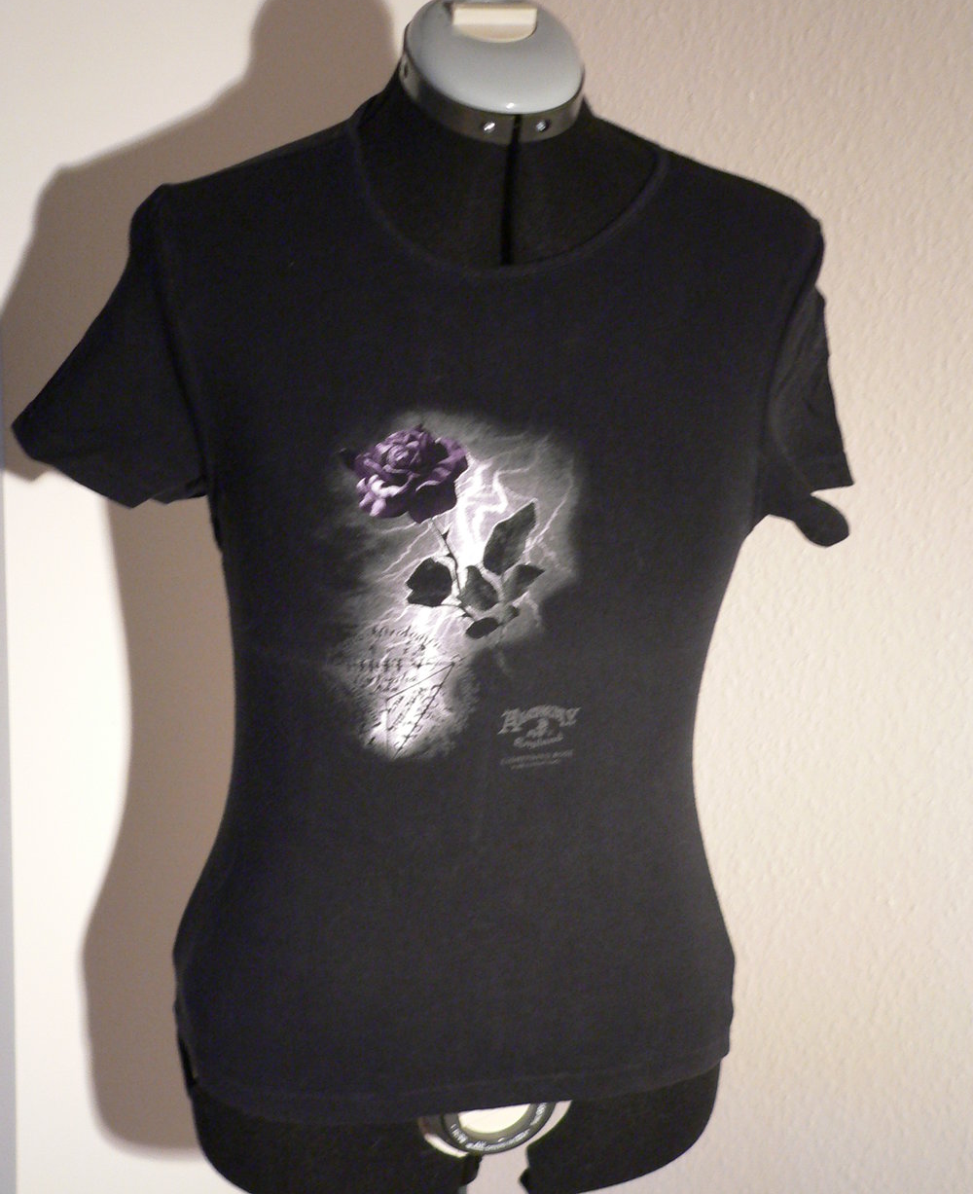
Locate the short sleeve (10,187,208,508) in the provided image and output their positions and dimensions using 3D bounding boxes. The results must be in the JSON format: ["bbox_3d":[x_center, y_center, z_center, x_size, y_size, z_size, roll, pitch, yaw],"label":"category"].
[{"bbox_3d":[-0.217,-0.144,1.313,0.107,0.170,0.130,-1,16,-11],"label":"short sleeve"}]

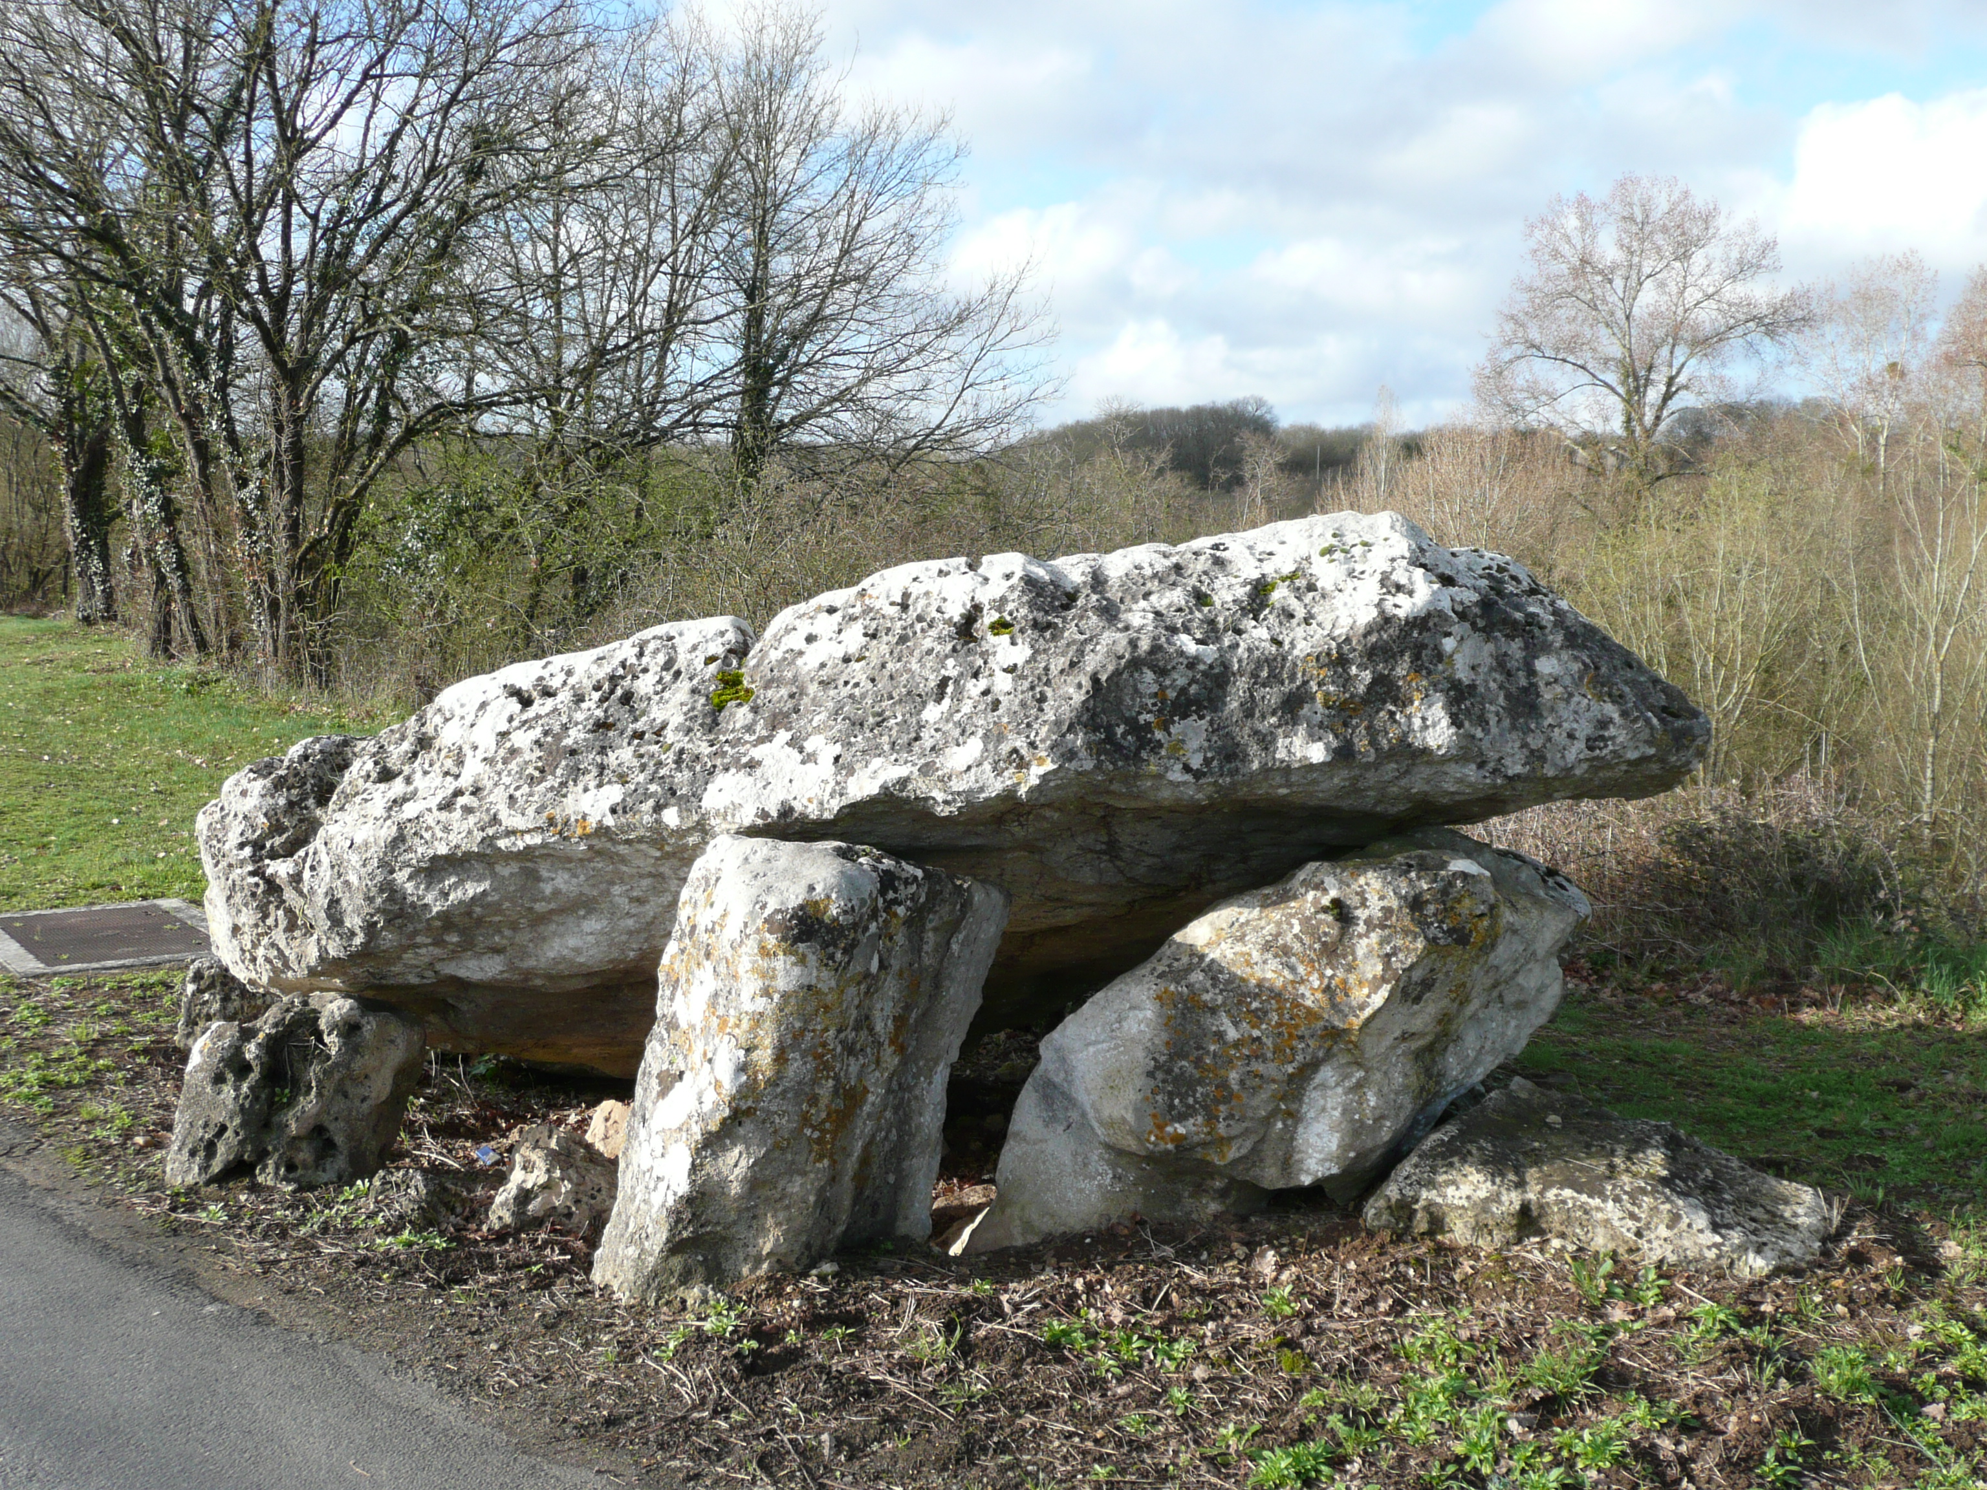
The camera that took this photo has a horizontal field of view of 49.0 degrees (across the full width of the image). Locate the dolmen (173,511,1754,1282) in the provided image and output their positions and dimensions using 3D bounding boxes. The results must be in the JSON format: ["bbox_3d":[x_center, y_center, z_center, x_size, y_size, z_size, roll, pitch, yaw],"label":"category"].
[{"bbox_3d":[-0.100,0.232,5.502,3.850,1.600,2.400,0,6,0],"label":"dolmen"}]

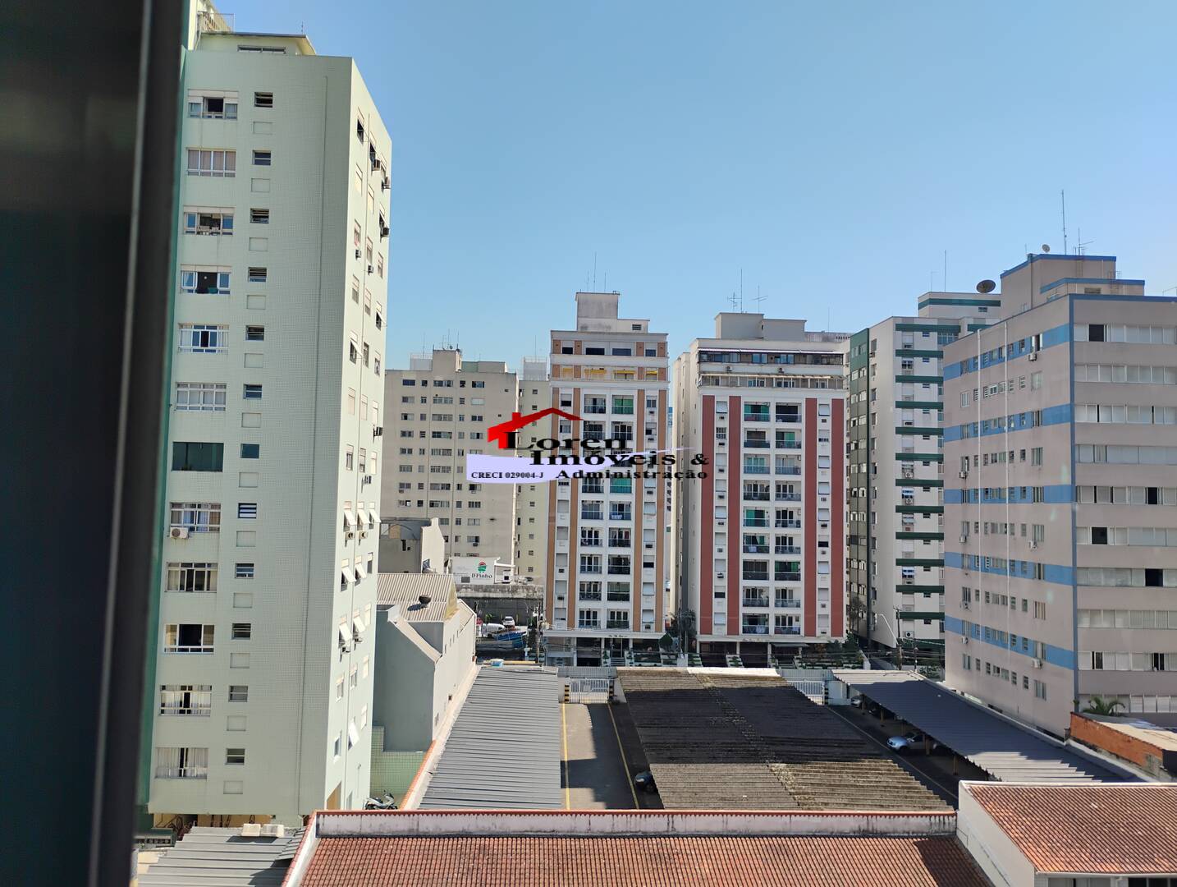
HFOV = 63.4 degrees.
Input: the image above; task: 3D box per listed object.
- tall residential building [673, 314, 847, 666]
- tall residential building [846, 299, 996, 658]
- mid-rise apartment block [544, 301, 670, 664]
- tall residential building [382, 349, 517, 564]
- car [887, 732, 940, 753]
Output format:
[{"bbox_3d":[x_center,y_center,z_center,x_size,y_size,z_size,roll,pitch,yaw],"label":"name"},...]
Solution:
[{"bbox_3d":[19.575,4.929,112.109,18.110,39.810,18.200,1,-4,-2],"label":"tall residential building"},{"bbox_3d":[41.614,4.347,112.589,18.500,40.900,22.000,1,-4,-2],"label":"tall residential building"},{"bbox_3d":[1.688,3.689,110.668,13.230,41.380,17.800,1,-4,-2],"label":"mid-rise apartment block"},{"bbox_3d":[-24.050,5.878,163.019,23.400,42.930,12.500,1,-4,-2],"label":"tall residential building"},{"bbox_3d":[22.983,20.775,66.597,4.000,1.450,1.680,1,-4,-2],"label":"car"}]

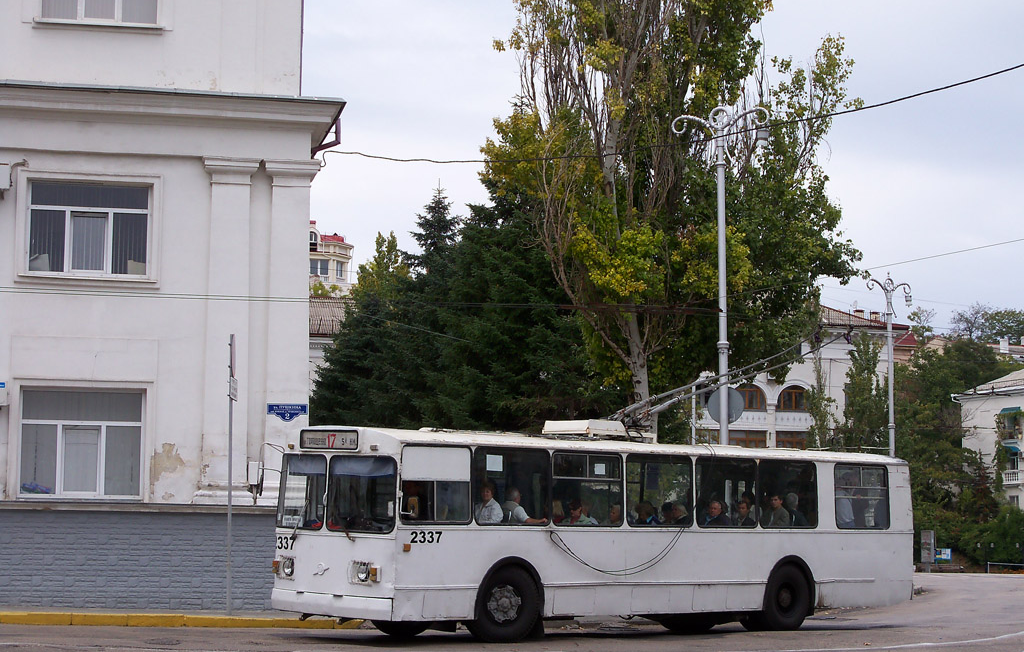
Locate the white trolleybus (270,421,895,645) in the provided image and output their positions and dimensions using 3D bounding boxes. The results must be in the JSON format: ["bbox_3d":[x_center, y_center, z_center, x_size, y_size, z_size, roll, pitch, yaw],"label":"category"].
[{"bbox_3d":[1.740,3.099,31.724,11.780,3.140,2.500,6,-8,-43],"label":"white trolleybus"}]

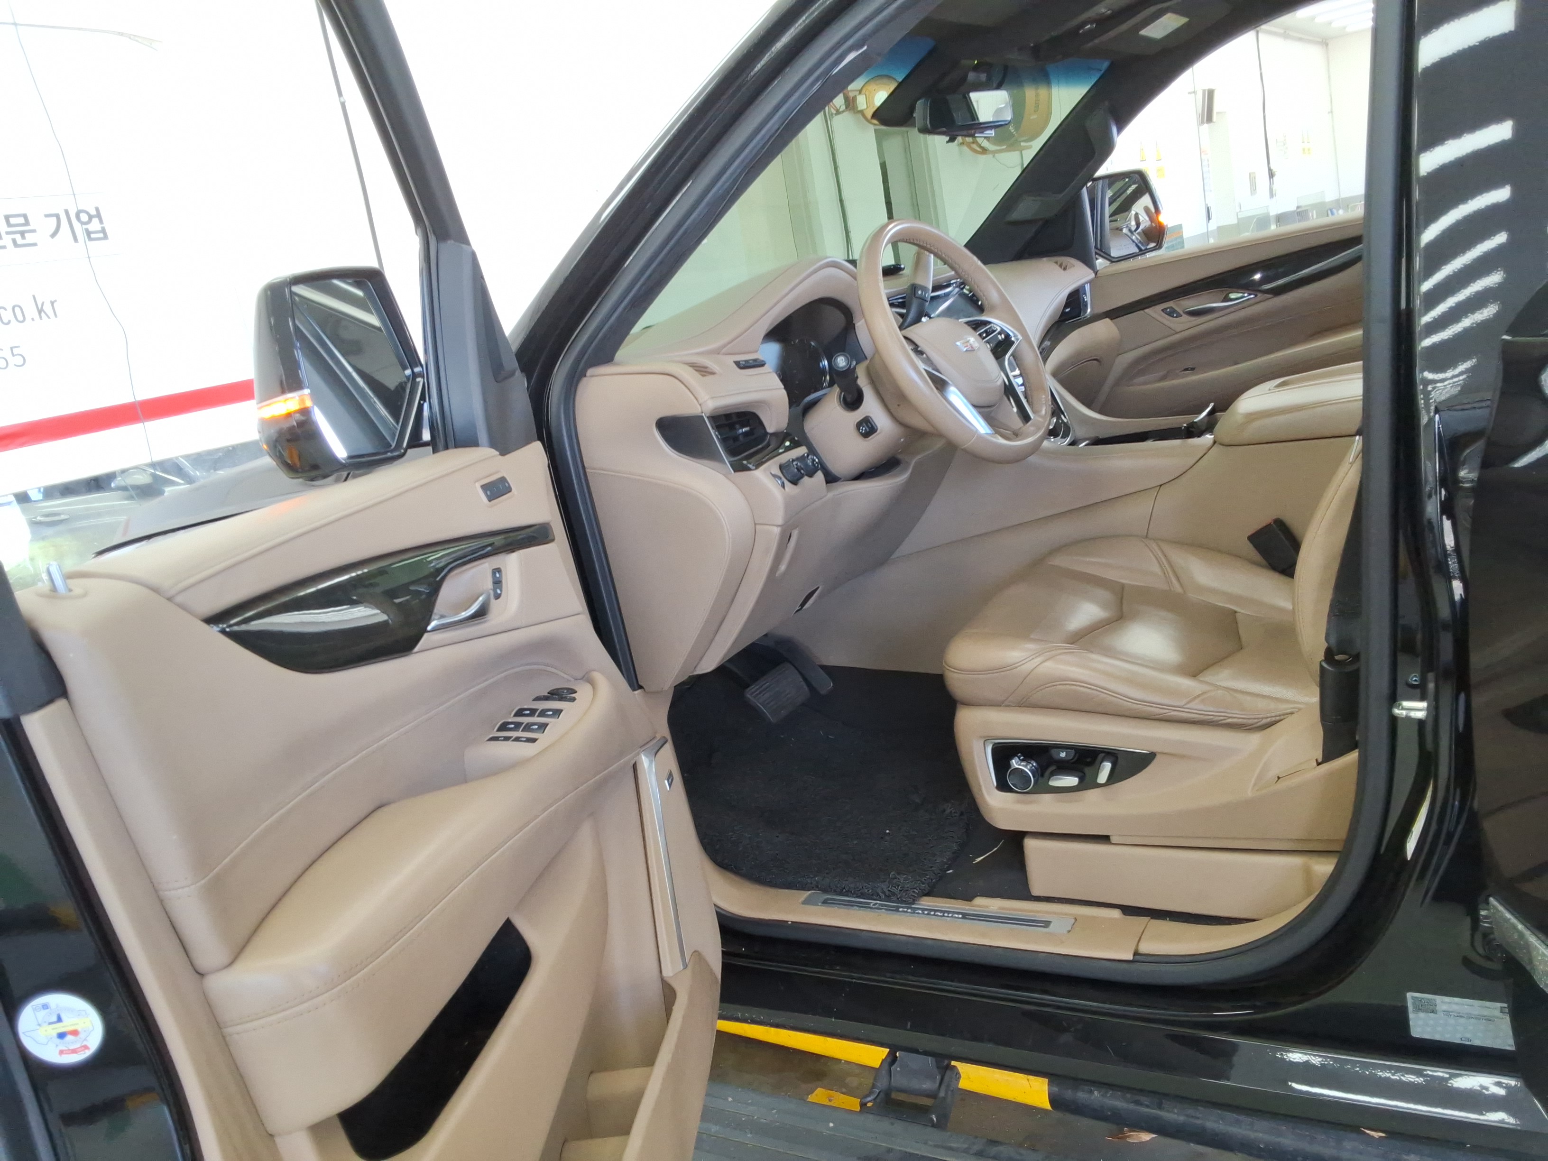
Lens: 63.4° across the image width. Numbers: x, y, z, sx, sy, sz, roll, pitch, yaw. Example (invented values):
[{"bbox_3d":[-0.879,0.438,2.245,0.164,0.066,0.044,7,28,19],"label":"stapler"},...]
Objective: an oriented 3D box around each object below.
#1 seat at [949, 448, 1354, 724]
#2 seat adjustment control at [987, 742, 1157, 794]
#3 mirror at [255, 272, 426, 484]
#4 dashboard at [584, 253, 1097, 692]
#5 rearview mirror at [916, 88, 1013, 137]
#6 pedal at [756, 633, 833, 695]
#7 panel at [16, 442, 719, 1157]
[{"bbox_3d":[0.595,-0.294,1.592,0.910,1.000,0.550,-2,16,32],"label":"seat"},{"bbox_3d":[0.366,0.233,1.550,0.210,0.075,0.035,-2,16,32],"label":"seat adjustment control"},{"bbox_3d":[-0.455,-0.214,1.283,0.110,0.205,0.235,-6,14,21],"label":"mirror"},{"bbox_3d":[0.230,-0.328,2.288,0.510,0.540,1.580,-2,16,32],"label":"dashboard"},{"bbox_3d":[0.315,-0.777,2.078,0.240,0.065,0.040,-21,17,-38],"label":"rearview mirror"},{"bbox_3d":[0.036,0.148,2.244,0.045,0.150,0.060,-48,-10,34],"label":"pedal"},{"bbox_3d":[-0.201,0.231,1.076,0.170,0.720,0.930,-9,13,8],"label":"panel"}]

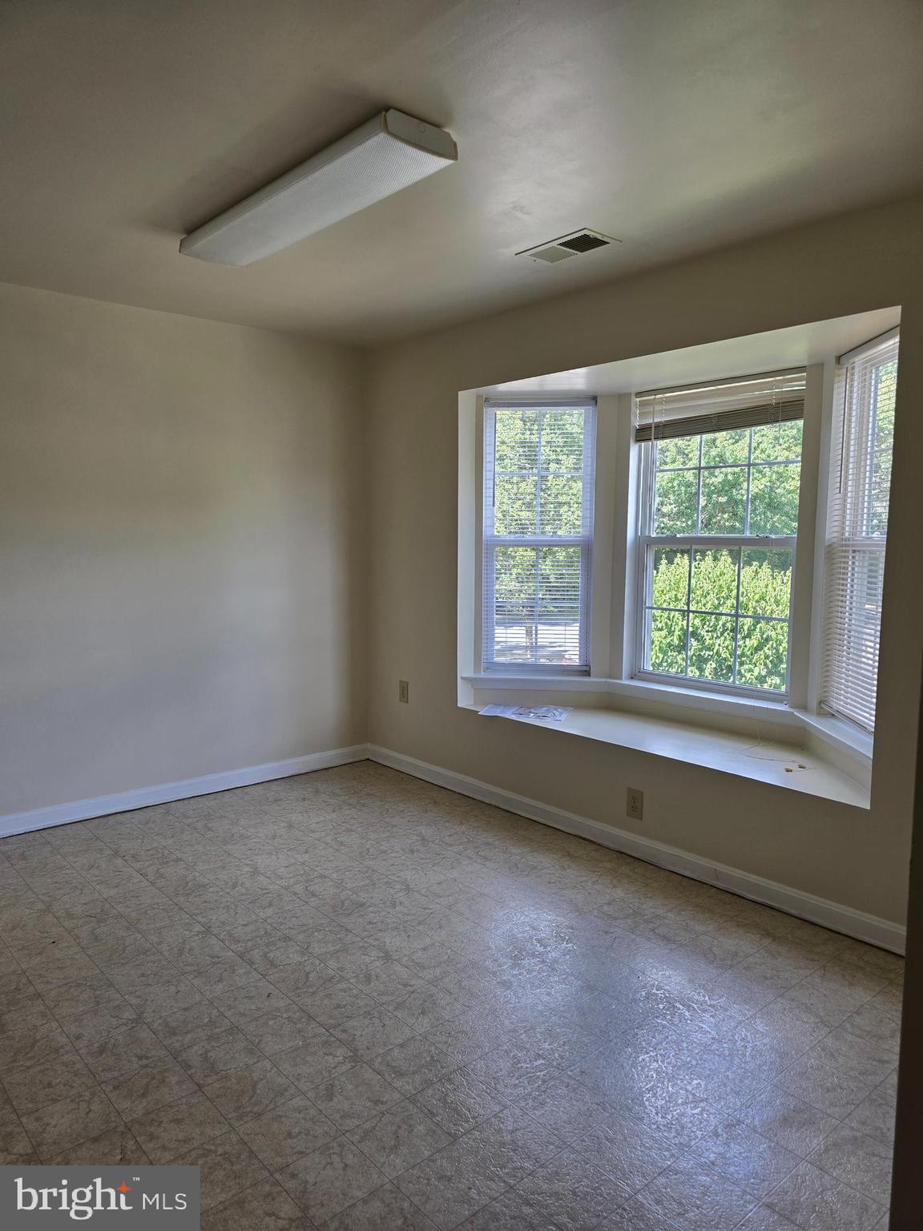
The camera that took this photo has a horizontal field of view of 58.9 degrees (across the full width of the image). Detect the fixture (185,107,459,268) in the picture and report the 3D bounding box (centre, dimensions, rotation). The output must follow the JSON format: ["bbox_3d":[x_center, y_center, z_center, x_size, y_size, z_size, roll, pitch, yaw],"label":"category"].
[{"bbox_3d":[-0.510,-1.288,2.576,0.250,0.075,1.220,-5,8,-42],"label":"fixture"}]

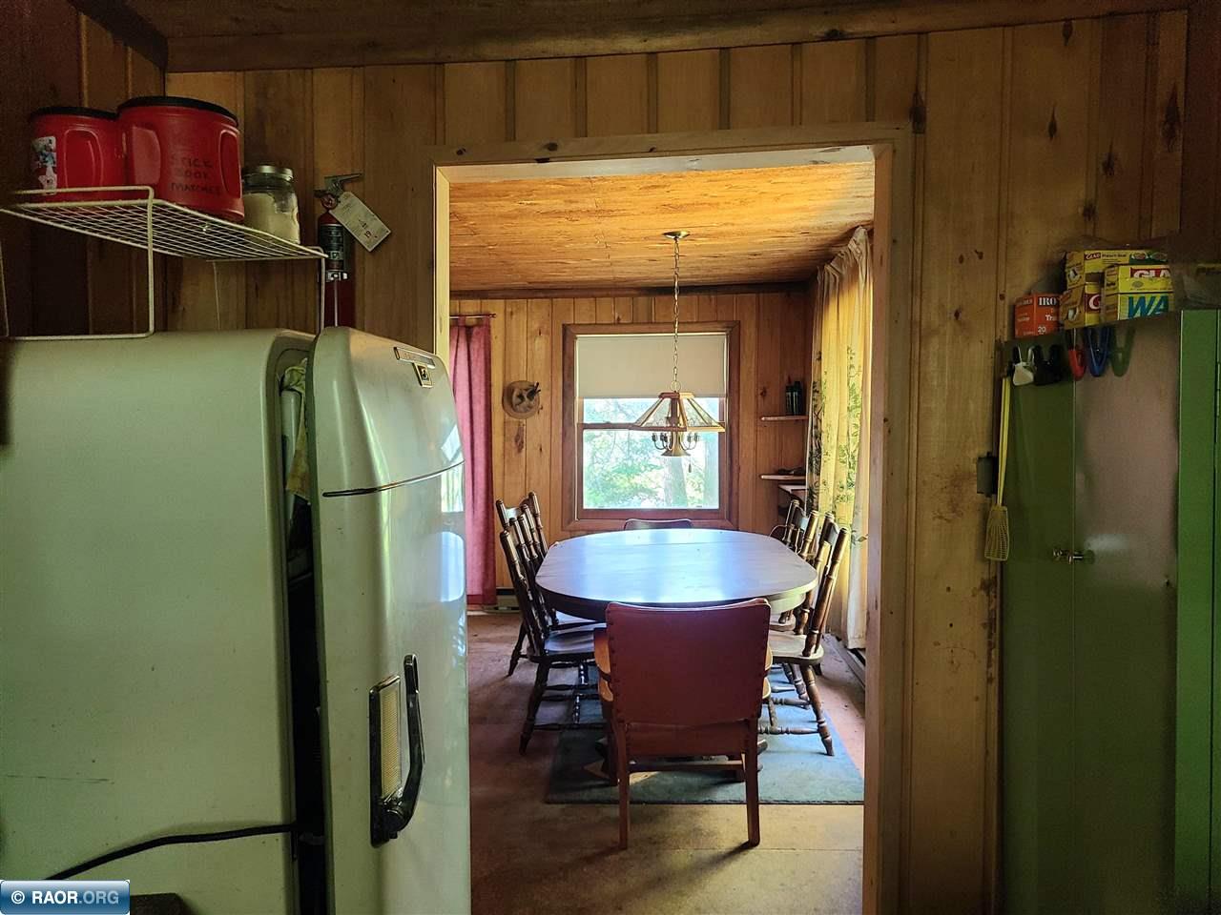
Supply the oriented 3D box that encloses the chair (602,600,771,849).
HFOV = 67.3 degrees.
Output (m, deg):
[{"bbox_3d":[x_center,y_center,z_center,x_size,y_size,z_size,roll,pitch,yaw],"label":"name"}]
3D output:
[{"bbox_3d":[0.263,0.883,3.385,0.610,0.840,0.590,0,4,-1],"label":"chair"}]

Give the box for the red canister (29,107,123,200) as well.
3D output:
[{"bbox_3d":[-0.750,-0.410,1.298,0.120,0.132,0.120,-2,4,-30],"label":"red canister"}]

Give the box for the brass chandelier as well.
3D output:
[{"bbox_3d":[0.305,-0.523,4.275,0.410,1.052,0.430,0,4,-5],"label":"brass chandelier"}]

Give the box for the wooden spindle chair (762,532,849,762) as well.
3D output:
[{"bbox_3d":[0.760,0.773,4.159,0.540,0.967,0.460,0,4,2],"label":"wooden spindle chair"}]

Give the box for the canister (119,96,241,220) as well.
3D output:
[{"bbox_3d":[-0.612,-0.416,1.312,0.158,0.148,0.158,-1,4,-25],"label":"canister"}]

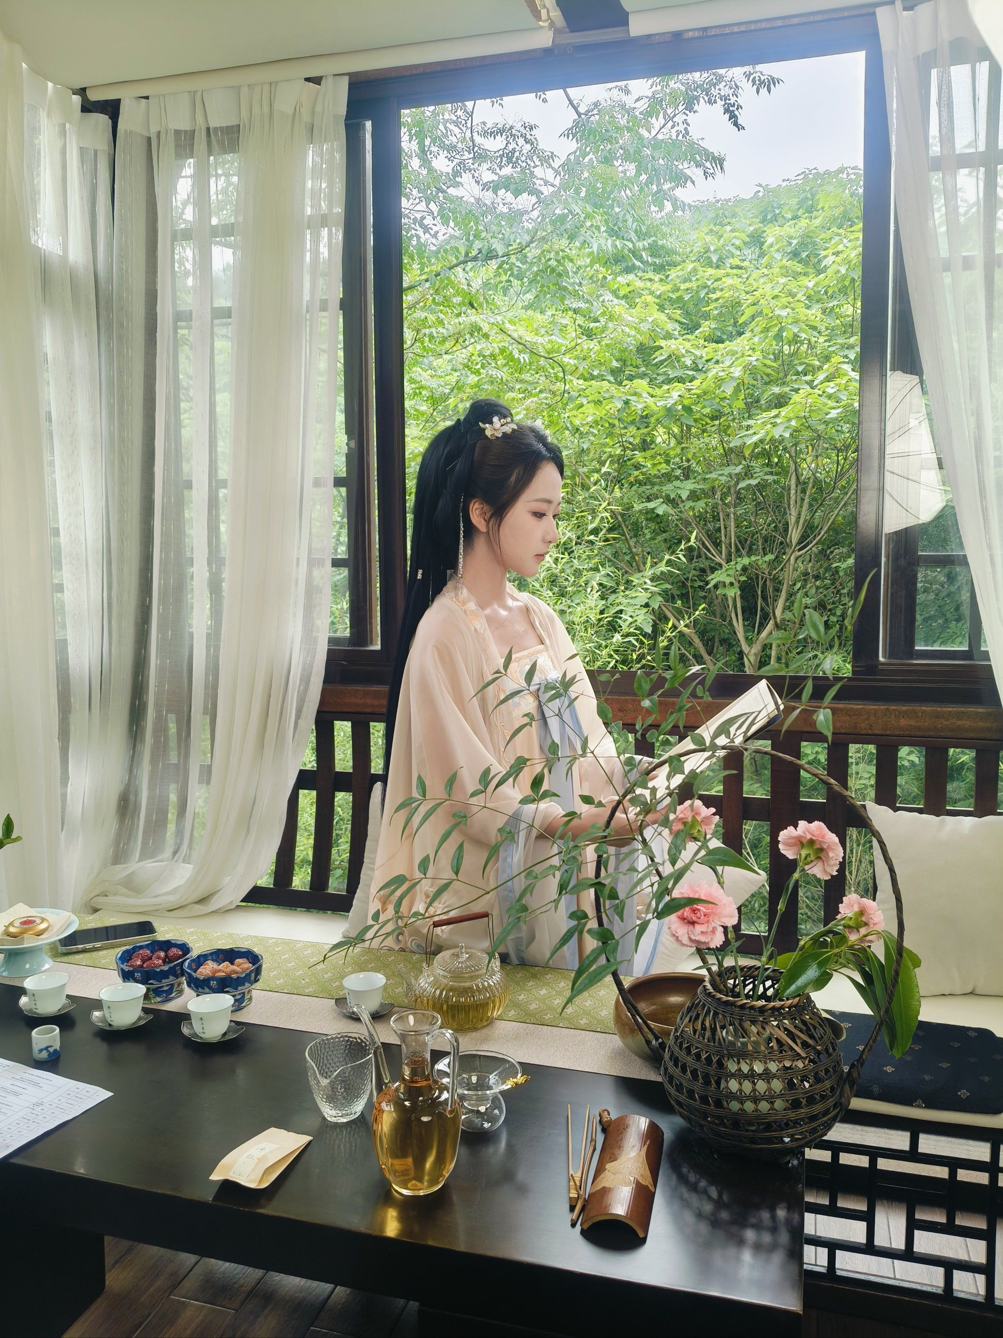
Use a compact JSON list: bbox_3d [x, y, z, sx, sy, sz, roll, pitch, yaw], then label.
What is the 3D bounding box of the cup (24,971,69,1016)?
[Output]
[{"bbox_3d":[-0.626,0.450,1.384,0.058,0.043,0.058,0,4,0],"label":"cup"}]

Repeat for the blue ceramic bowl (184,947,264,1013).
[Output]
[{"bbox_3d":[-0.394,0.444,1.428,0.108,0.061,0.108,0,4,0],"label":"blue ceramic bowl"}]

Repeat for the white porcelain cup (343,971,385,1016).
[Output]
[{"bbox_3d":[-0.188,0.450,1.387,0.059,0.043,0.059,0,4,0],"label":"white porcelain cup"}]

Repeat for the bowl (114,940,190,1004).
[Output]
[{"bbox_3d":[-0.501,0.441,1.455,0.107,0.062,0.107,0,4,0],"label":"bowl"}]

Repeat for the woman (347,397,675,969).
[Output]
[{"bbox_3d":[0.005,0.055,1.700,0.580,1.020,0.460,3,5,33],"label":"woman"}]

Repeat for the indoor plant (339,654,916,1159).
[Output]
[{"bbox_3d":[0.140,0.242,1.100,0.600,0.520,0.370,1,4,17],"label":"indoor plant"}]

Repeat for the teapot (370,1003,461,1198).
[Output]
[{"bbox_3d":[-0.093,0.426,0.997,0.113,0.163,0.088,2,5,30],"label":"teapot"}]

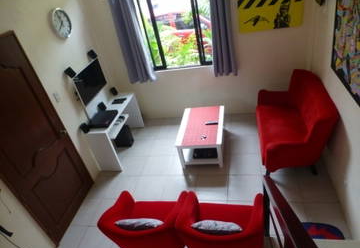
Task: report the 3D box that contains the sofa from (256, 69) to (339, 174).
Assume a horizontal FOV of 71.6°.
[{"bbox_3d":[1.392,-0.028,3.198,0.720,0.860,1.220,-3,34,14],"label":"sofa"}]

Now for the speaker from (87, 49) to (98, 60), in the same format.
[{"bbox_3d":[-1.251,-0.992,3.573,0.070,0.100,0.060,-3,34,14],"label":"speaker"}]

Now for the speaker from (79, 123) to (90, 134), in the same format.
[{"bbox_3d":[-1.264,0.060,3.327,0.068,0.105,0.060,-3,34,14],"label":"speaker"}]

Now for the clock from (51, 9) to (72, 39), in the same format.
[{"bbox_3d":[-1.435,-1.231,3.059,0.050,0.315,0.315,-3,34,14],"label":"clock"}]

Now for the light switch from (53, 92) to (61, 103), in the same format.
[{"bbox_3d":[-1.441,-0.310,2.920,0.012,0.118,0.072,-3,34,14],"label":"light switch"}]

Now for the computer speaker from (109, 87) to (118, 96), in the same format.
[{"bbox_3d":[-1.089,-0.534,4.125,0.068,0.105,0.058,-3,34,14],"label":"computer speaker"}]

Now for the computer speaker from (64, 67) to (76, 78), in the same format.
[{"bbox_3d":[-1.355,-0.633,3.095,0.070,0.100,0.062,-3,34,14],"label":"computer speaker"}]

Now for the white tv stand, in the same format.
[{"bbox_3d":[-0.955,0.101,3.933,0.375,0.714,1.090,-3,34,14],"label":"white tv stand"}]

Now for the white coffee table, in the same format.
[{"bbox_3d":[0.350,0.179,3.643,0.590,0.420,0.920,-3,34,14],"label":"white coffee table"}]

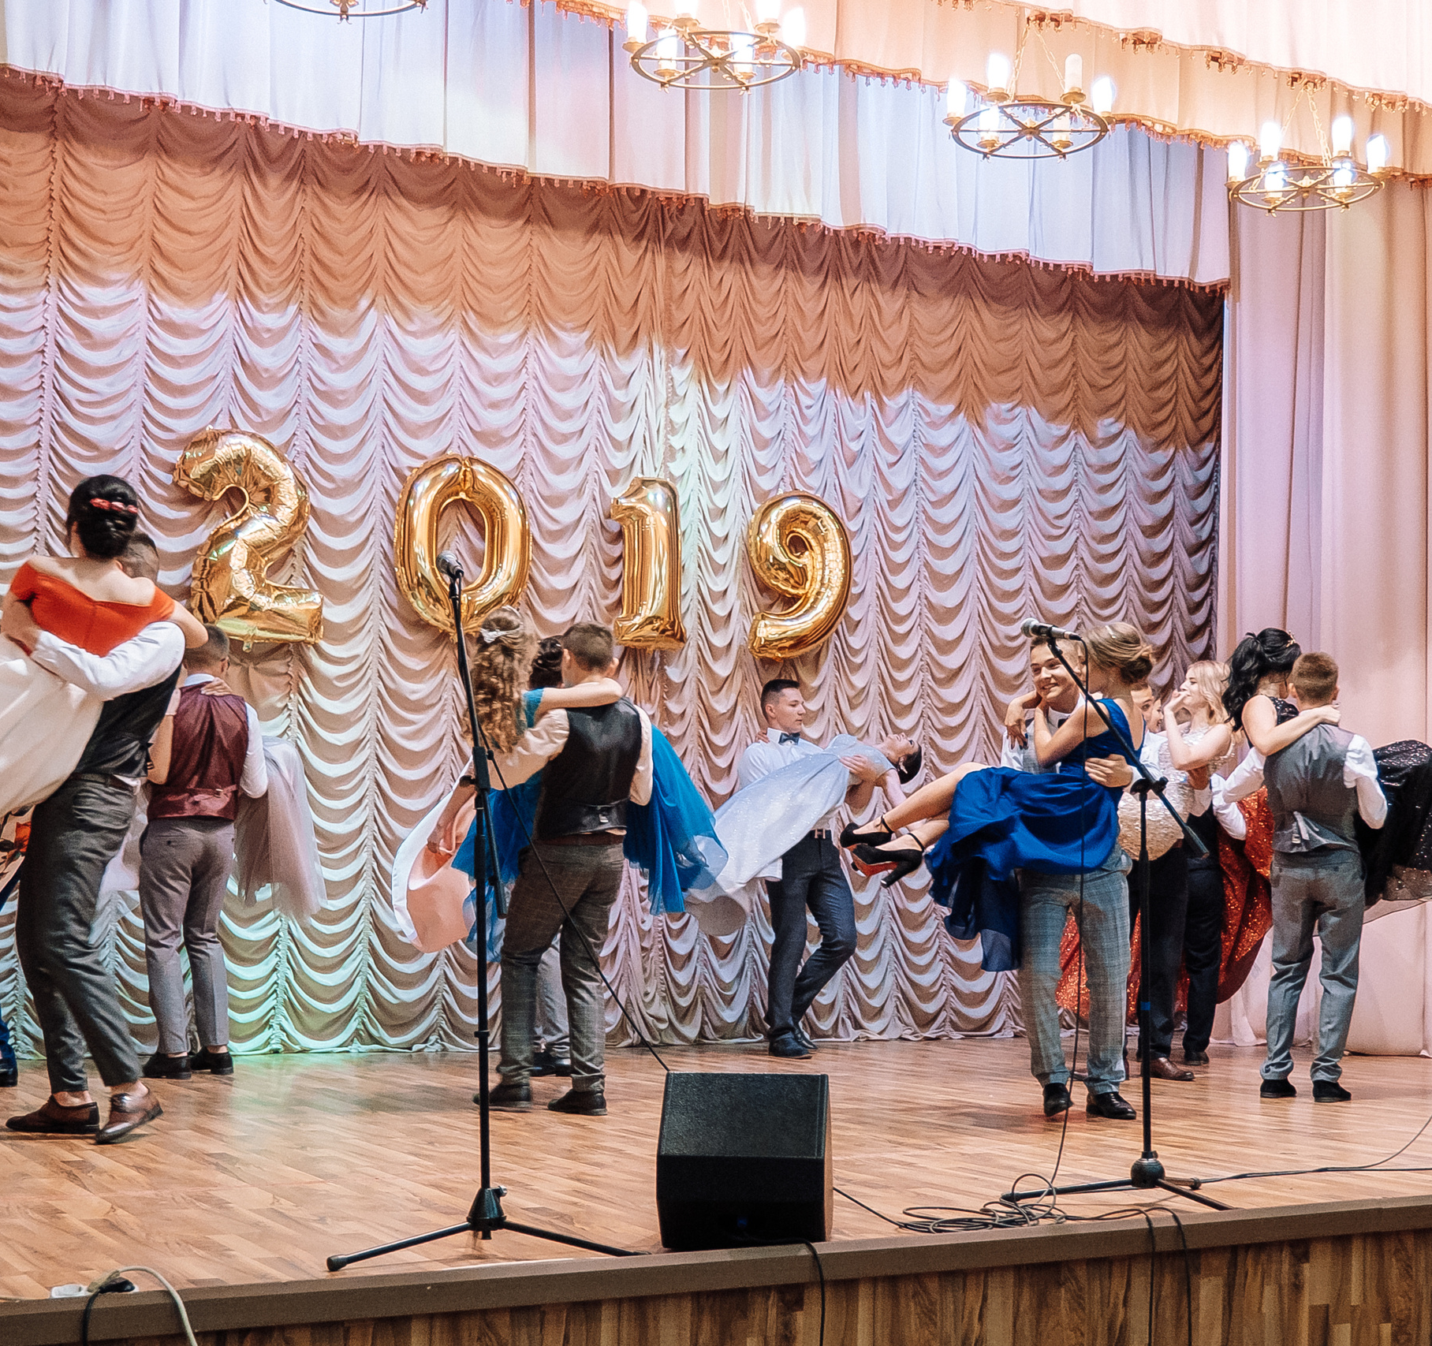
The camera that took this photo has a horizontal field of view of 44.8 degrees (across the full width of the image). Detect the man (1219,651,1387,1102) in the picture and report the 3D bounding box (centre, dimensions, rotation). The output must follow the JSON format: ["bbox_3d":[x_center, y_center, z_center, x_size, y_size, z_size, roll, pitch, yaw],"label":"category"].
[{"bbox_3d":[2.349,0.800,7.008,0.580,1.760,0.480,-2,-8,21],"label":"man"}]

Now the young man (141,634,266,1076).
[{"bbox_3d":[-2.107,0.731,7.179,0.520,1.790,0.460,5,-8,-30],"label":"young man"}]

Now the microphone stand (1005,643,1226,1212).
[{"bbox_3d":[1.103,0.625,4.568,0.580,1.460,0.620,6,-9,-37],"label":"microphone stand"}]

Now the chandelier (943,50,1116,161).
[{"bbox_3d":[1.106,-1.989,6.111,0.580,0.240,0.580,1,-7,0],"label":"chandelier"}]

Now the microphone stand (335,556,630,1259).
[{"bbox_3d":[-0.500,0.515,3.903,0.600,1.460,0.580,3,-7,-14],"label":"microphone stand"}]

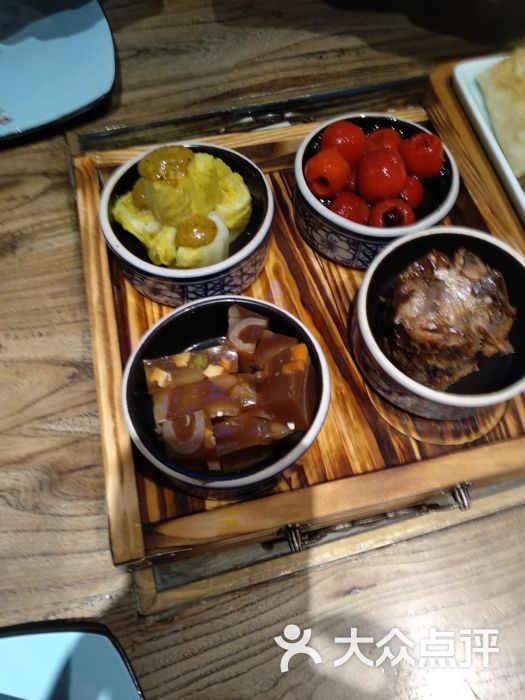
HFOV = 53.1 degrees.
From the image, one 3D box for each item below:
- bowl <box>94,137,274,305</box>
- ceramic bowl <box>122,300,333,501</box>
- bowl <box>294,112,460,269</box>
[{"bbox_3d":[-0.046,-0.080,0.338,0.106,0.041,0.106,0,65,0],"label":"bowl"},{"bbox_3d":[-0.019,0.026,0.288,0.106,0.041,0.106,0,65,0],"label":"ceramic bowl"},{"bbox_3d":[0.074,-0.108,0.359,0.106,0.041,0.106,1,65,0],"label":"bowl"}]

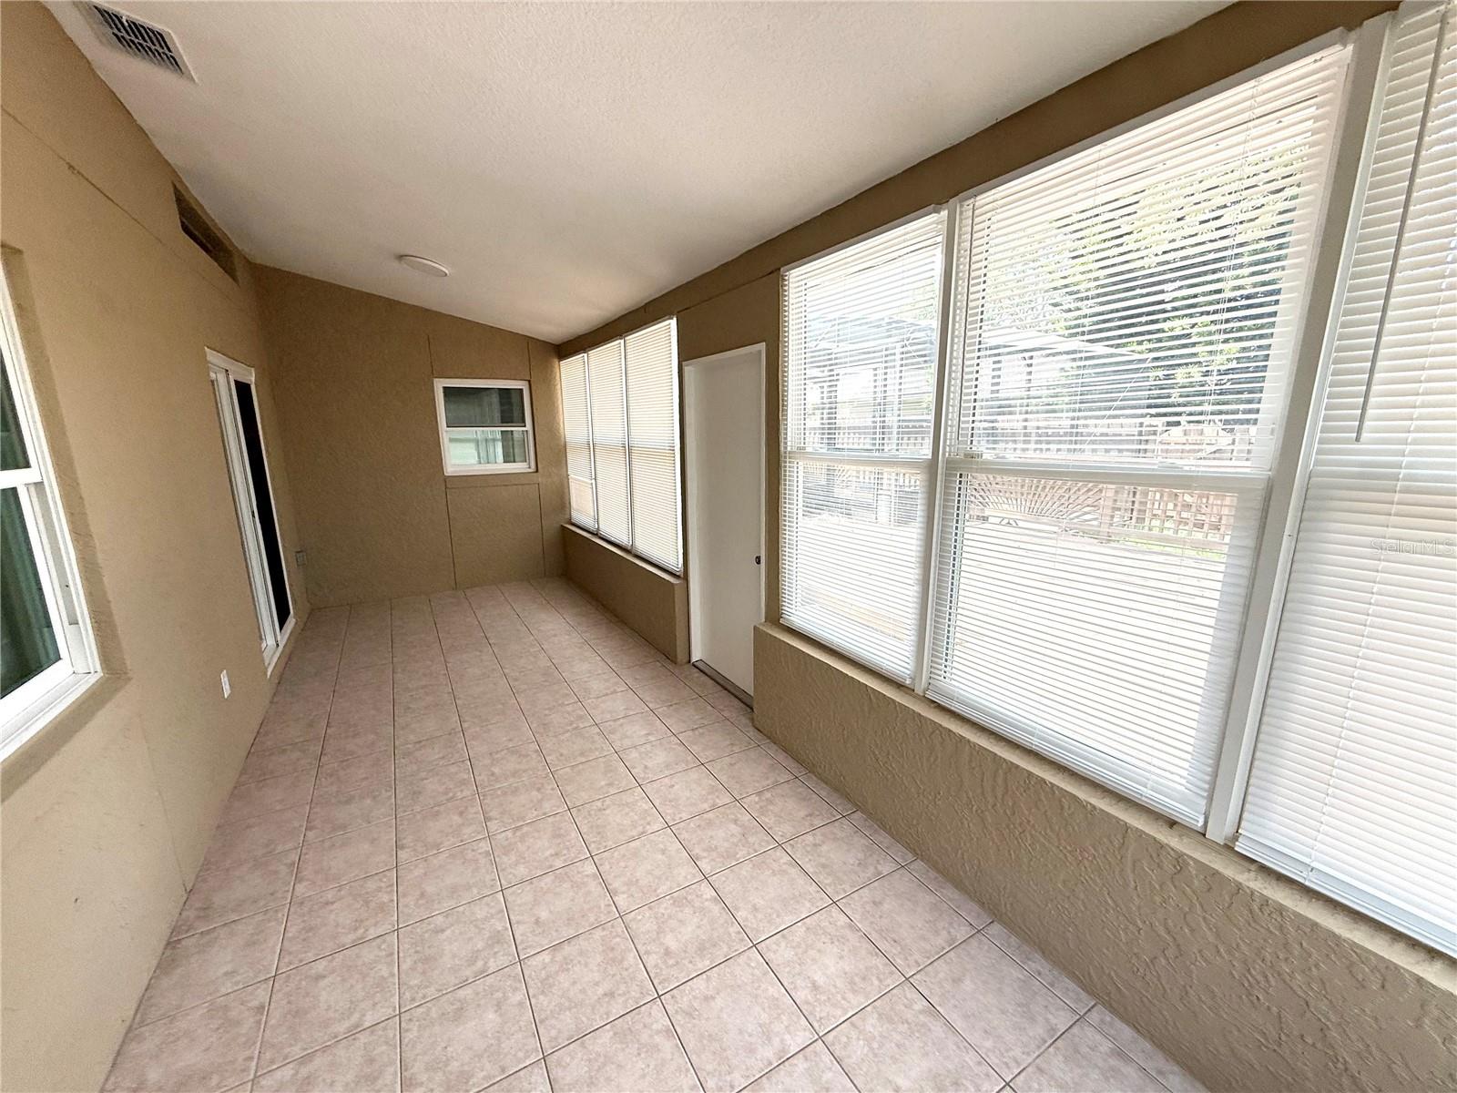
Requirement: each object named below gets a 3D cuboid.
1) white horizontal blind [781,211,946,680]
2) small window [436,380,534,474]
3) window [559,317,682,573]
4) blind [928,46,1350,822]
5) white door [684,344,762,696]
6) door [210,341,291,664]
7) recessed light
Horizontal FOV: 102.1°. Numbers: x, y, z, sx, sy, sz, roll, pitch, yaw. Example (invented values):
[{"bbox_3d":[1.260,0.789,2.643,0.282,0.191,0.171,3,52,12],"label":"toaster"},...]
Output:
[{"bbox_3d":[0.492,-0.369,2.550,0.050,1.744,0.919,-8,14,-29],"label":"white horizontal blind"},{"bbox_3d":[-2.453,-1.216,6.024,0.899,0.950,0.080,-8,14,-29],"label":"small window"},{"bbox_3d":[-1.034,-0.875,5.181,0.080,1.724,2.941,-8,14,-29],"label":"window"},{"bbox_3d":[0.976,-0.202,1.722,0.050,1.744,0.919,-8,14,-29],"label":"blind"},{"bbox_3d":[-0.029,-0.109,3.598,0.080,2.038,0.929,-8,14,-29],"label":"white door"},{"bbox_3d":[-3.405,-0.296,4.252,0.100,2.045,1.453,-8,14,-29],"label":"door"},{"bbox_3d":[-2.110,-1.942,4.089,0.317,0.050,0.317,6,7,-31],"label":"recessed light"}]

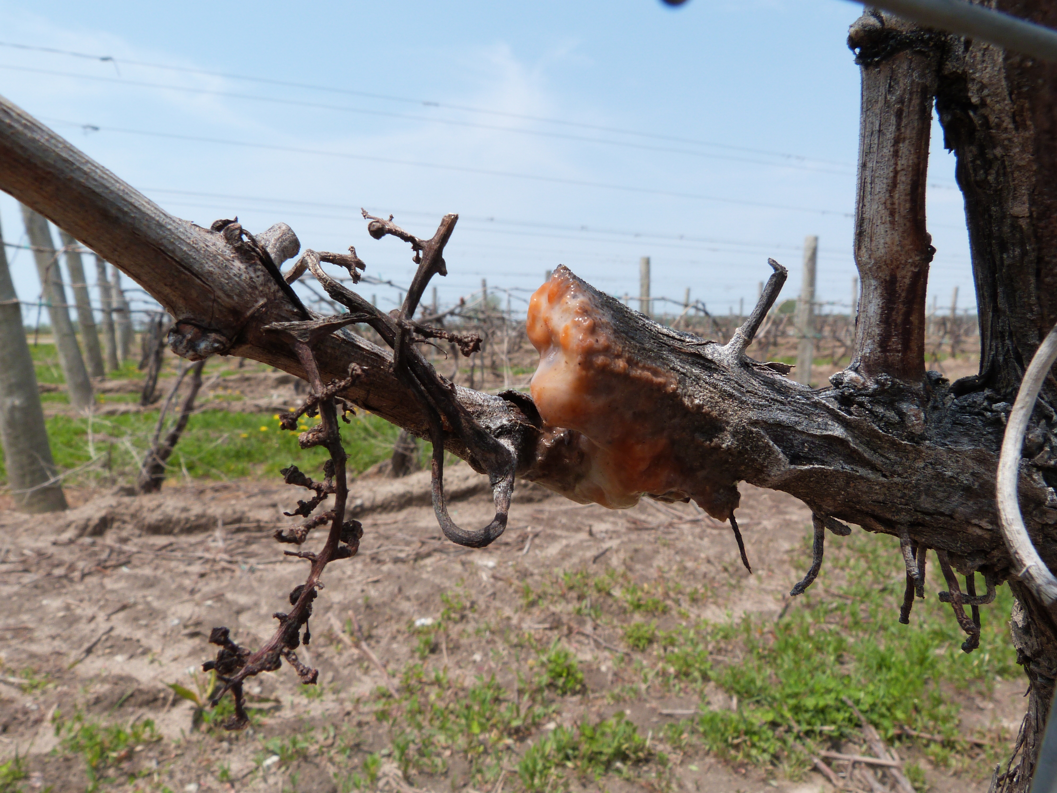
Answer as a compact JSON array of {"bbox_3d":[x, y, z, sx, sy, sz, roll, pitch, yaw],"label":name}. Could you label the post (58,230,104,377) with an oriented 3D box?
[{"bbox_3d":[-4.090,-0.918,6.985,0.140,1.500,0.140,-11,10,-29],"label":"post"}]

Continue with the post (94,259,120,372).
[{"bbox_3d":[-5.088,-1.051,9.216,0.125,1.460,0.125,-6,7,-28],"label":"post"}]

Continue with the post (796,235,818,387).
[{"bbox_3d":[3.139,-0.951,8.620,0.150,1.750,0.150,4,6,20],"label":"post"}]

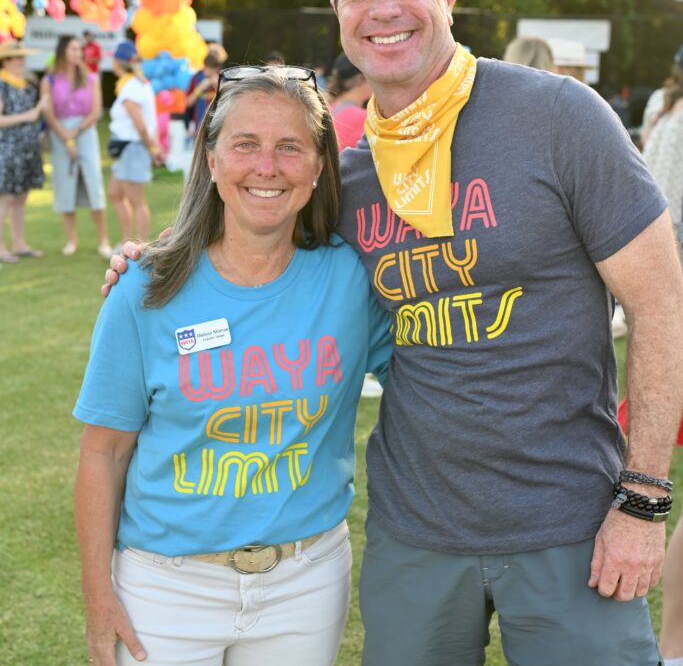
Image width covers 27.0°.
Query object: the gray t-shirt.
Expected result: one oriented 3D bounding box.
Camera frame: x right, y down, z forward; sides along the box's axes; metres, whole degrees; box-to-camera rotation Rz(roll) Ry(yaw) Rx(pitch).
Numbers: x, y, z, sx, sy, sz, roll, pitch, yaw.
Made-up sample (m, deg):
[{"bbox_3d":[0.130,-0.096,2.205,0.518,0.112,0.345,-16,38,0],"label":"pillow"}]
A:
[{"bbox_3d":[0.203,-0.047,2.110,0.560,0.710,0.320,-2,10,21],"label":"gray t-shirt"}]

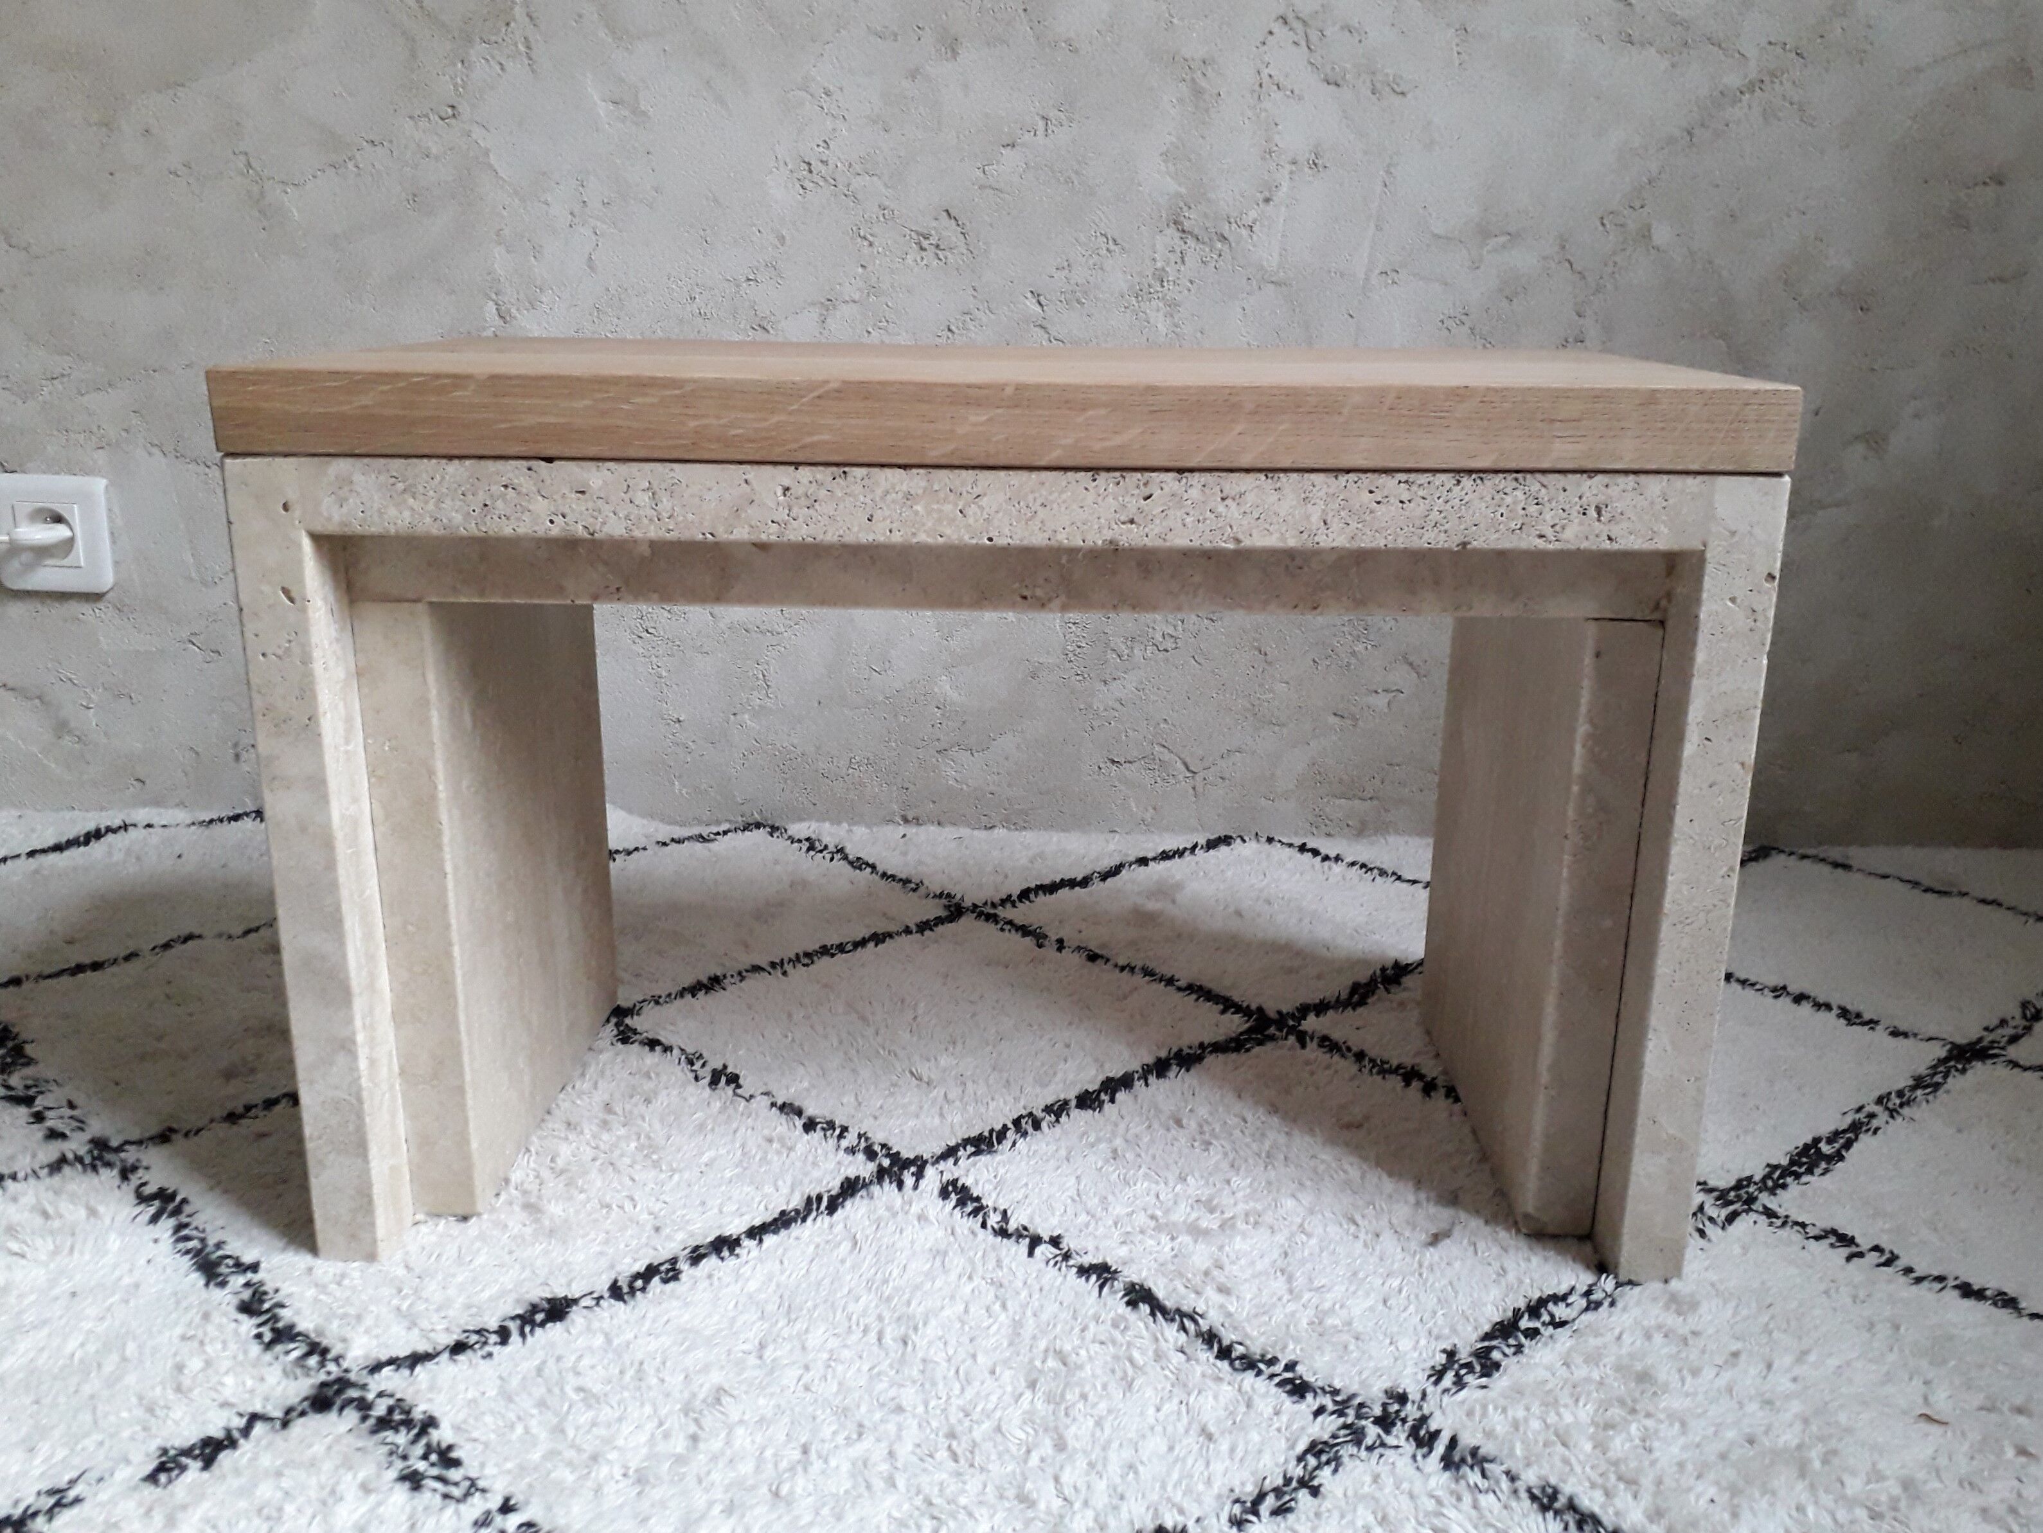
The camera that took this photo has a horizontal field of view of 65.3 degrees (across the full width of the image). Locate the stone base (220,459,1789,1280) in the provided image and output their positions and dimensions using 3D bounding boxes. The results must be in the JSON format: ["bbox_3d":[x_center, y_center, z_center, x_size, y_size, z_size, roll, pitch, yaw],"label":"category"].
[{"bbox_3d":[-0.007,0.004,0.748,0.580,0.372,0.258,1,16,1],"label":"stone base"}]

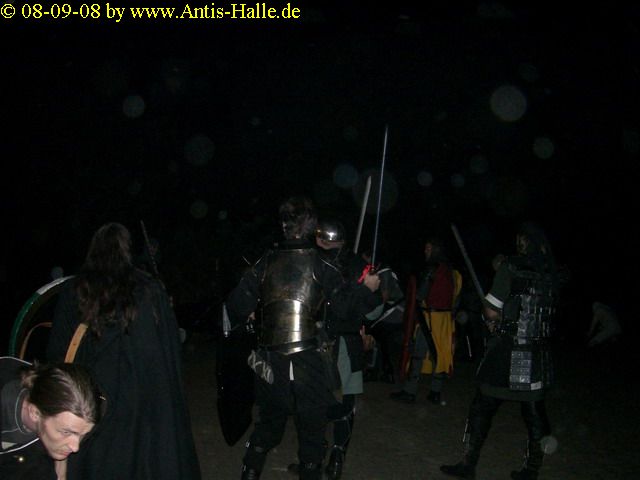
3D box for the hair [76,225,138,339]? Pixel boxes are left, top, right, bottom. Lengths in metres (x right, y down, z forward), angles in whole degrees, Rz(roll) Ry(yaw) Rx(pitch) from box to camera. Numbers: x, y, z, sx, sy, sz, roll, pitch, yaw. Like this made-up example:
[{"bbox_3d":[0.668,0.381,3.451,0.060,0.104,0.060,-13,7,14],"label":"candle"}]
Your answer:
[{"bbox_3d":[-1.028,0.191,3.400,0.300,0.540,0.250,0,-2,-7],"label":"hair"}]

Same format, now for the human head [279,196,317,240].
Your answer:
[{"bbox_3d":[-0.125,-0.119,3.900,0.210,0.245,0.220,0,-2,0],"label":"human head"}]

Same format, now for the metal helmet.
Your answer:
[{"bbox_3d":[0.062,-0.059,4.850,0.240,0.160,0.205,-2,-2,45],"label":"metal helmet"}]

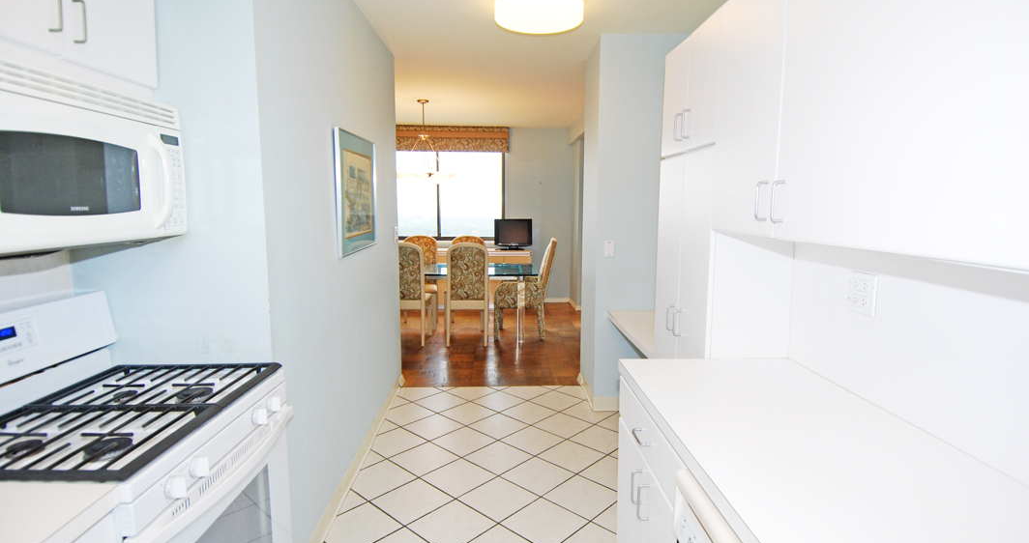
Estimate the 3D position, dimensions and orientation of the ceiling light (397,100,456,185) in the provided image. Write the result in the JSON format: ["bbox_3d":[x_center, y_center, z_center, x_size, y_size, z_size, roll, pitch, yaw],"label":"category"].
[{"bbox_3d":[-1.004,-1.442,5.737,0.680,0.880,0.680,0,7,-2],"label":"ceiling light"}]

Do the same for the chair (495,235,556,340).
[{"bbox_3d":[0.117,0.177,5.758,0.660,1.069,0.591,-1,7,-2],"label":"chair"}]

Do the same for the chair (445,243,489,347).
[{"bbox_3d":[-0.489,0.213,5.477,0.453,1.074,0.561,-1,7,-2],"label":"chair"}]

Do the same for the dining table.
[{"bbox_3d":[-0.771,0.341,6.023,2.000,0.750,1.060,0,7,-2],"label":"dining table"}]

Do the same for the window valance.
[{"bbox_3d":[-1.052,-1.870,7.291,1.970,0.369,0.138,-1,7,-2],"label":"window valance"}]

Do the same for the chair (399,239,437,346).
[{"bbox_3d":[-1.135,0.215,5.493,0.453,1.074,0.561,-1,7,-2],"label":"chair"}]

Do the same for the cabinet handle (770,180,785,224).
[{"bbox_3d":[0.714,-0.186,1.392,0.034,0.114,0.011,0,7,-2],"label":"cabinet handle"}]

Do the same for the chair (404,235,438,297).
[{"bbox_3d":[-1.144,0.130,6.162,0.453,1.074,0.561,-1,7,-2],"label":"chair"}]

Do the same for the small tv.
[{"bbox_3d":[-0.013,-0.531,7.395,0.535,0.445,0.180,0,7,-2],"label":"small tv"}]

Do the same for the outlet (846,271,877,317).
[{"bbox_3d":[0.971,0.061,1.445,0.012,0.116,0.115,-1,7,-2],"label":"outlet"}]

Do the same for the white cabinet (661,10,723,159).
[{"bbox_3d":[0.855,-0.727,2.110,0.310,0.465,0.600,0,7,-2],"label":"white cabinet"}]

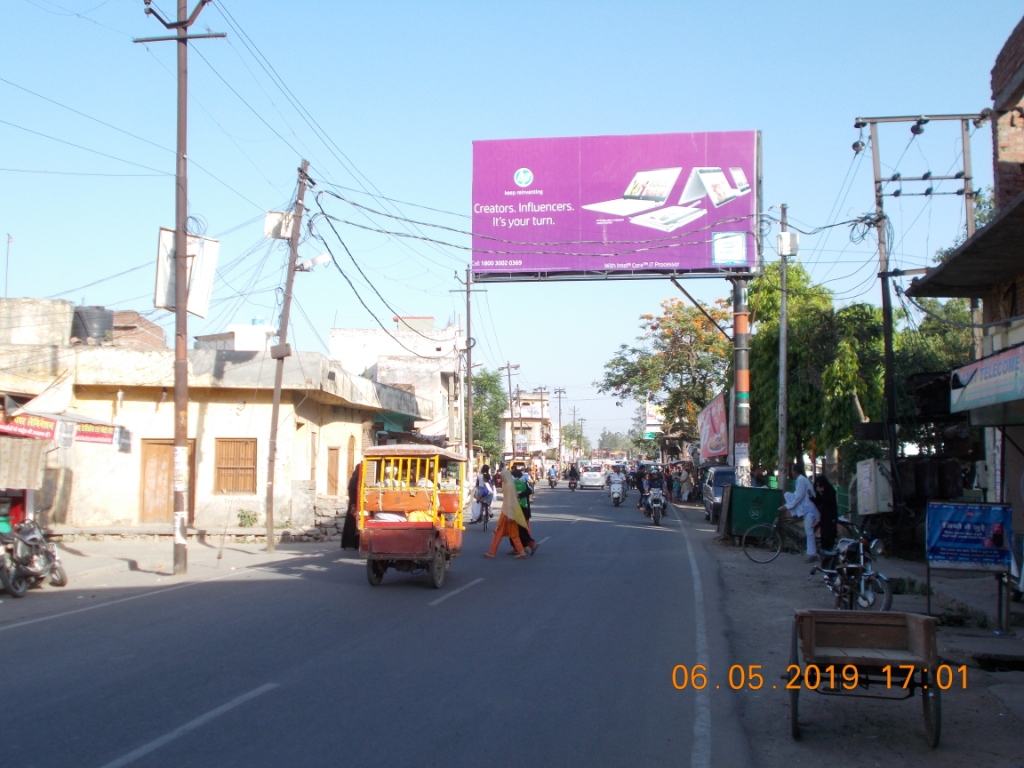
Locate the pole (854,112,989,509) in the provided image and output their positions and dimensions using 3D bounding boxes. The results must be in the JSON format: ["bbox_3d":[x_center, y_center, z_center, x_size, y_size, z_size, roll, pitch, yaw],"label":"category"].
[{"bbox_3d":[8.543,-1.194,23.951,2.750,9.020,0.400,0,-4,6],"label":"pole"}]

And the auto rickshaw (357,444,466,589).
[{"bbox_3d":[-1.310,1.880,16.459,1.020,1.840,2.700,-1,-4,8],"label":"auto rickshaw"}]

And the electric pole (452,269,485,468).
[{"bbox_3d":[-1.587,0.147,43.094,1.350,9.010,0.350,0,-4,7],"label":"electric pole"}]

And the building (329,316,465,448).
[{"bbox_3d":[-4.600,1.228,45.525,5.000,7.200,7.300,0,-4,5],"label":"building"}]

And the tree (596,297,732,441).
[{"bbox_3d":[7.203,0.642,53.084,6.300,9.410,6.200,0,-4,5],"label":"tree"}]

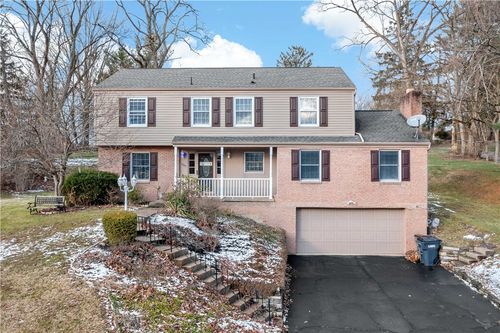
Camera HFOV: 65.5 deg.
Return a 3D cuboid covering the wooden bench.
[{"bbox_3d":[-8.960,1.725,17.180,1.330,0.770,0.600,0,0,0],"label":"wooden bench"}]

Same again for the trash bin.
[{"bbox_3d":[7.330,3.490,16.030,0.820,1.110,0.700,0,0,-9],"label":"trash bin"}]

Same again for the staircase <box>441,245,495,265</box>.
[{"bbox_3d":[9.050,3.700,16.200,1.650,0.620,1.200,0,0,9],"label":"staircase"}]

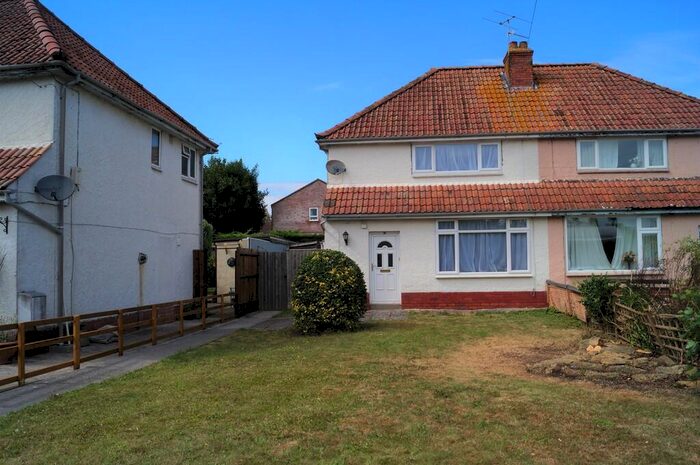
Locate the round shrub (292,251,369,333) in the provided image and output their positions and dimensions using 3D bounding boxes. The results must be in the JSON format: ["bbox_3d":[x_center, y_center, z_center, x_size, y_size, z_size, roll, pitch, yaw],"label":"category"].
[{"bbox_3d":[-0.420,1.120,10.300,1.480,1.550,1.460,-1,-2,0],"label":"round shrub"}]

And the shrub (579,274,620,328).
[{"bbox_3d":[5.450,1.470,11.500,0.900,1.120,0.900,-1,-2,4],"label":"shrub"}]

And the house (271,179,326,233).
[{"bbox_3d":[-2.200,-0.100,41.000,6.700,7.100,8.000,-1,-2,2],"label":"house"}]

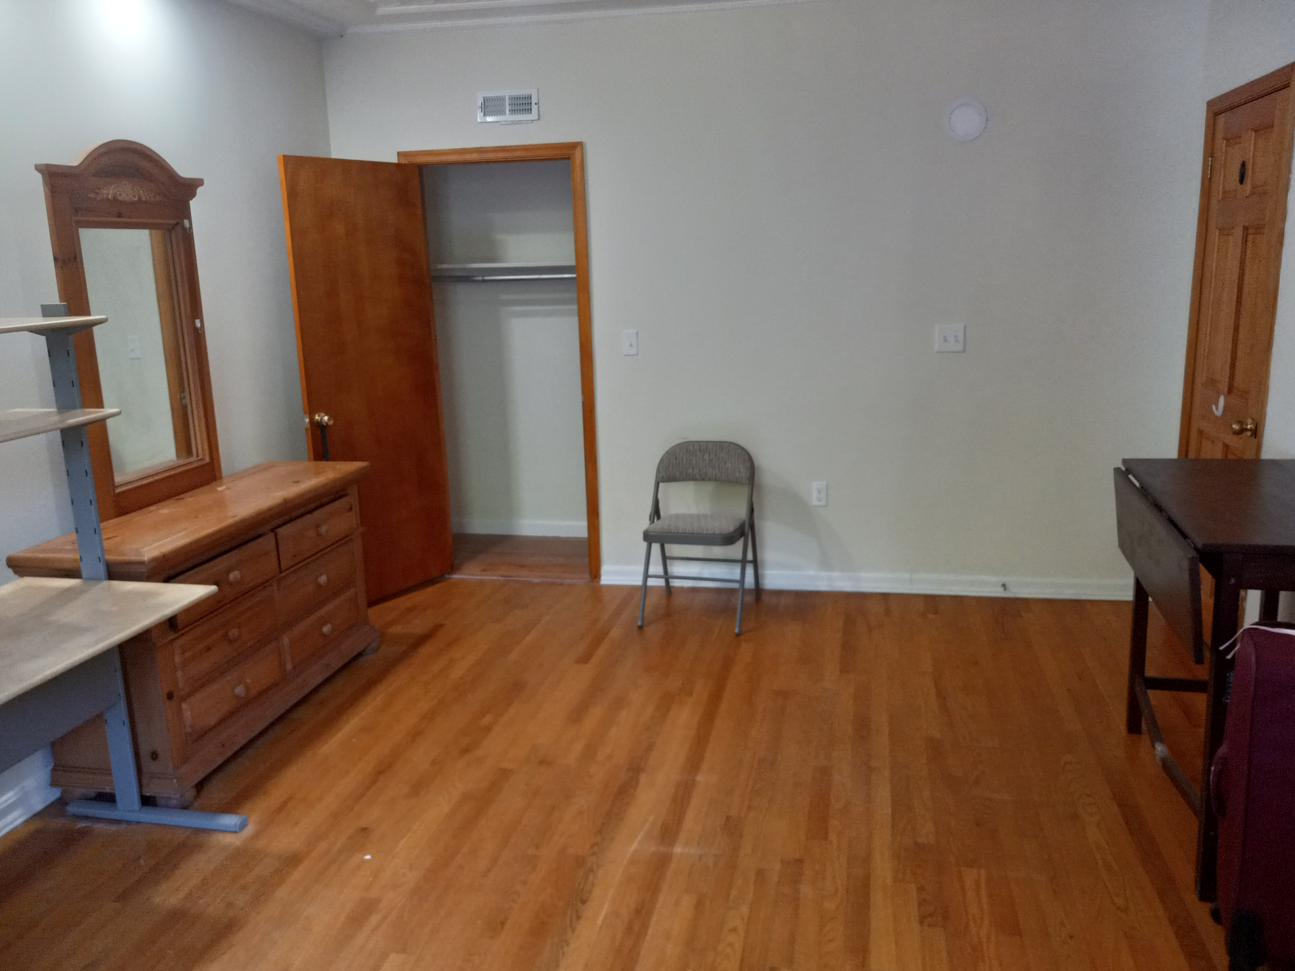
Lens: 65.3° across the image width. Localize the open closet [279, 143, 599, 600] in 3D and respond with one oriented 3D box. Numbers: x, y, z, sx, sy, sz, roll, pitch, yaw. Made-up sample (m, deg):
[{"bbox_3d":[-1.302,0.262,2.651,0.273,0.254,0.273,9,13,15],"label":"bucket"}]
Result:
[{"bbox_3d":[-0.758,-0.529,4.822,1.033,2.050,1.580,1,13,11],"label":"open closet"}]

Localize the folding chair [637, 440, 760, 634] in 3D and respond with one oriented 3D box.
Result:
[{"bbox_3d":[0.233,0.206,4.418,0.452,0.740,0.475,2,14,17],"label":"folding chair"}]

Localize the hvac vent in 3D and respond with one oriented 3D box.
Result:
[{"bbox_3d":[-0.620,-1.681,4.472,0.282,0.130,0.025,1,13,11],"label":"hvac vent"}]

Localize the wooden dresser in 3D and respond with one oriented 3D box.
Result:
[{"bbox_3d":[-1.453,0.437,3.536,0.445,0.790,1.270,1,13,13],"label":"wooden dresser"}]

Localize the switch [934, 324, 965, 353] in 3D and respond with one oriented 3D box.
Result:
[{"bbox_3d":[1.306,-0.632,4.355,0.120,0.117,0.012,1,13,11],"label":"switch"}]

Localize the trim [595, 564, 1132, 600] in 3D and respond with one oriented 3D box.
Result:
[{"bbox_3d":[0.993,0.455,4.669,2.484,0.092,0.020,1,13,11],"label":"trim"}]

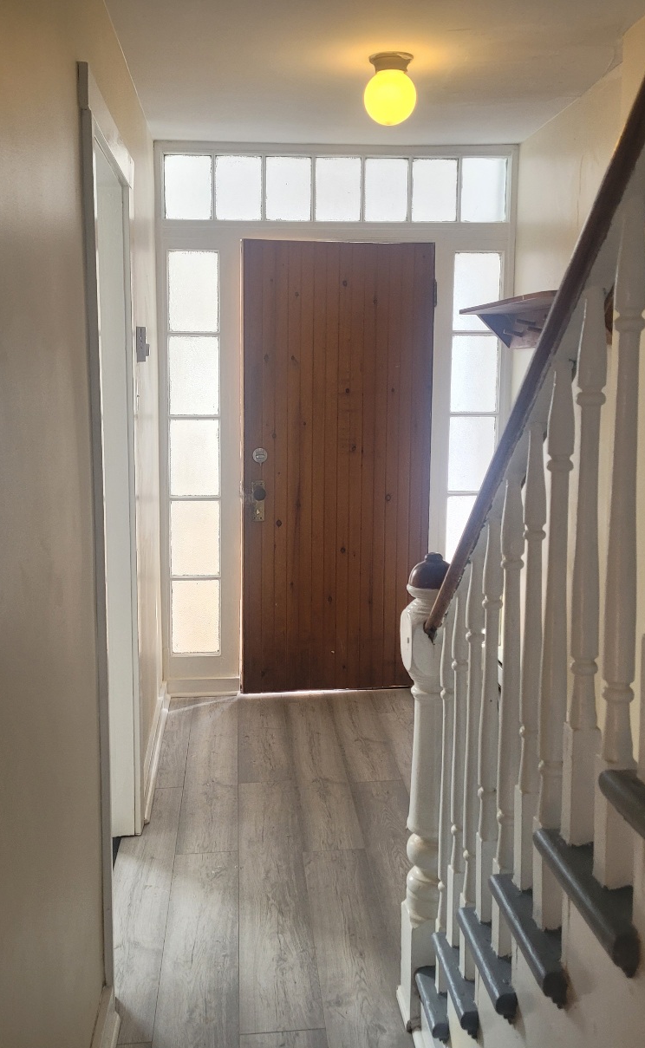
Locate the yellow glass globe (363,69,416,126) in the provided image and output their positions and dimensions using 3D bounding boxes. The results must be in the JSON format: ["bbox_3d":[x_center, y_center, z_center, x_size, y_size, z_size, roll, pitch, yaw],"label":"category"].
[{"bbox_3d":[0.204,-1.277,3.154,0.155,0.152,0.155,0,8,-4],"label":"yellow glass globe"}]

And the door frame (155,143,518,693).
[{"bbox_3d":[0.057,-0.422,4.604,1.535,2.385,0.120,0,8,-4],"label":"door frame"}]

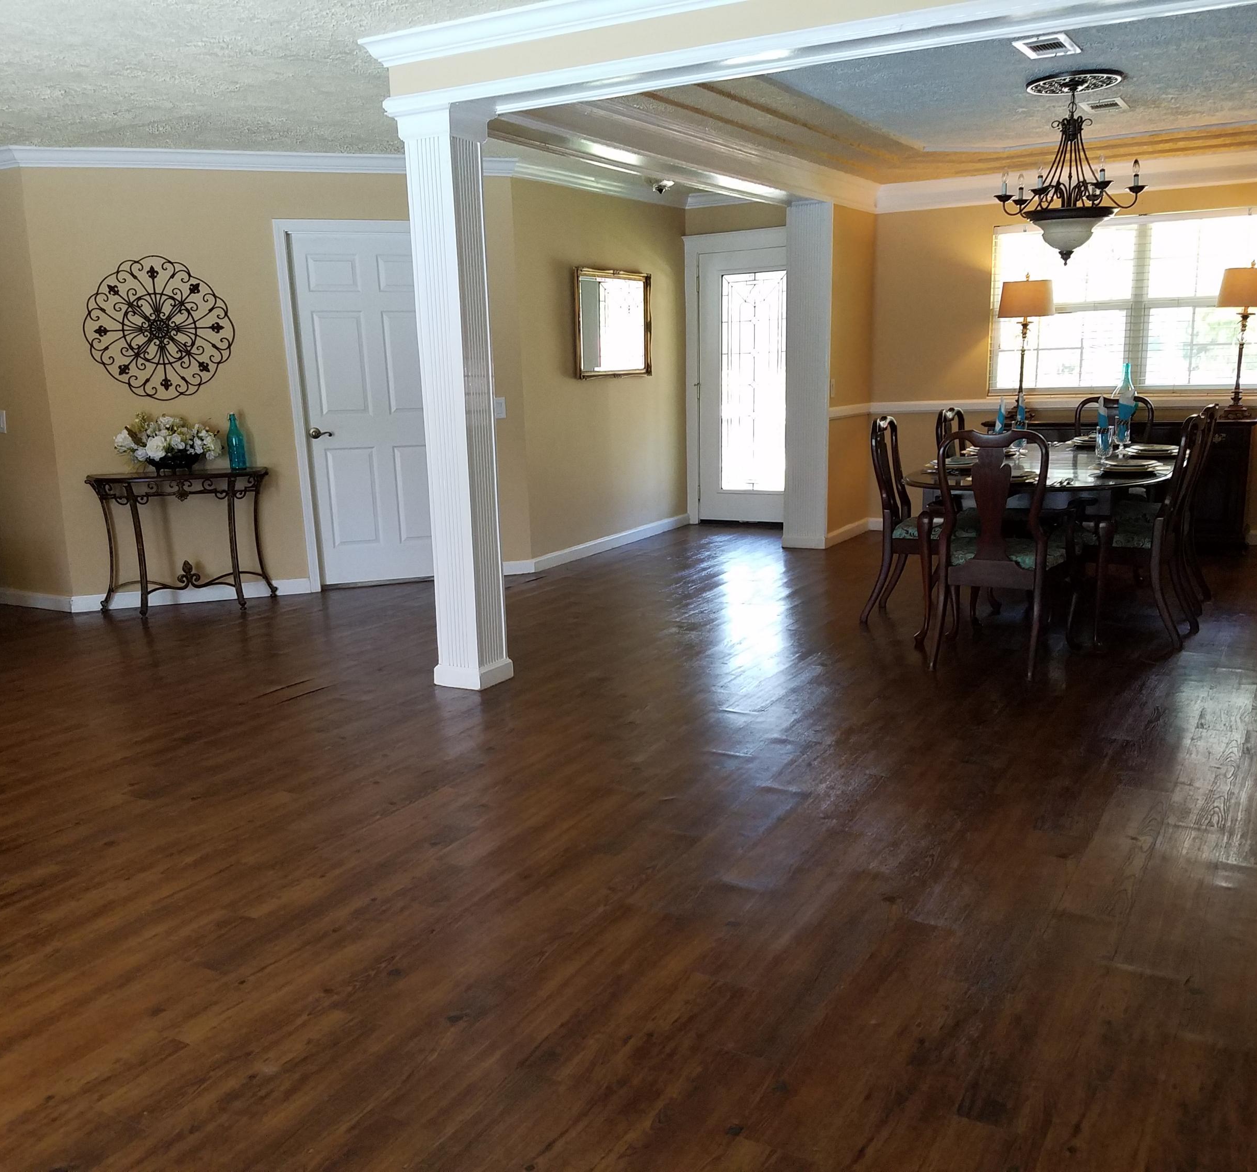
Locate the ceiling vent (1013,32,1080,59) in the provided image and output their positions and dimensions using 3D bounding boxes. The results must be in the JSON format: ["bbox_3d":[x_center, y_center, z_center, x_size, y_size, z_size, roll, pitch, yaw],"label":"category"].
[{"bbox_3d":[1.669,-2.138,4.661,0.205,0.020,0.350,5,13,30],"label":"ceiling vent"}]

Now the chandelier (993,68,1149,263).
[{"bbox_3d":[2.045,-1.892,5.402,0.670,0.800,0.670,5,13,30],"label":"chandelier"}]

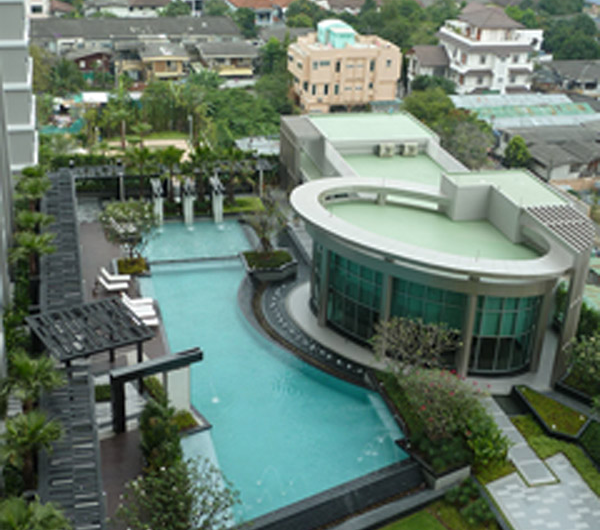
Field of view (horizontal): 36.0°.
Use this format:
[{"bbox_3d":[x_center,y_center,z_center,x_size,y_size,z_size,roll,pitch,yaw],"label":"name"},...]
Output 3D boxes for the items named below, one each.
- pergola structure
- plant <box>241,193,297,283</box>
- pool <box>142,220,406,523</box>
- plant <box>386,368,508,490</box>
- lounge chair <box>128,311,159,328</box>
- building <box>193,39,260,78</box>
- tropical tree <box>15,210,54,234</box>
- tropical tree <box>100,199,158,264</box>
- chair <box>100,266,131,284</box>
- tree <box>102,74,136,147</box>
[{"bbox_3d":[-10.608,4.212,47.026,4.750,3.000,4.700,-15,30,-32],"label":"pergola structure"},{"bbox_3d":[-1.911,-1.651,56.869,3.400,4.400,3.200,-4,25,-14],"label":"plant"},{"bbox_3d":[-3.376,4.168,54.694,11.300,1.300,34.000,-4,25,-14],"label":"pool"},{"bbox_3d":[6.392,6.751,40.592,3.500,2.900,5.800,-4,25,-14],"label":"plant"},{"bbox_3d":[-9.148,3.230,53.697,1.850,0.800,0.680,1,25,-4],"label":"lounge chair"},{"bbox_3d":[-12.093,-33.749,153.811,9.300,6.600,9.000,-3,25,-11],"label":"building"},{"bbox_3d":[-16.249,-1.714,56.828,2.450,3.500,2.450,2,25,0],"label":"tropical tree"},{"bbox_3d":[-10.556,-2.098,56.330,3.400,3.700,3.400,-4,25,-14],"label":"tropical tree"},{"bbox_3d":[-10.938,0.736,54.661,1.800,0.850,0.650,-4,24,-13],"label":"chair"},{"bbox_3d":[-19.988,-16.989,102.544,3.500,8.700,3.500,2,25,0],"label":"tree"}]

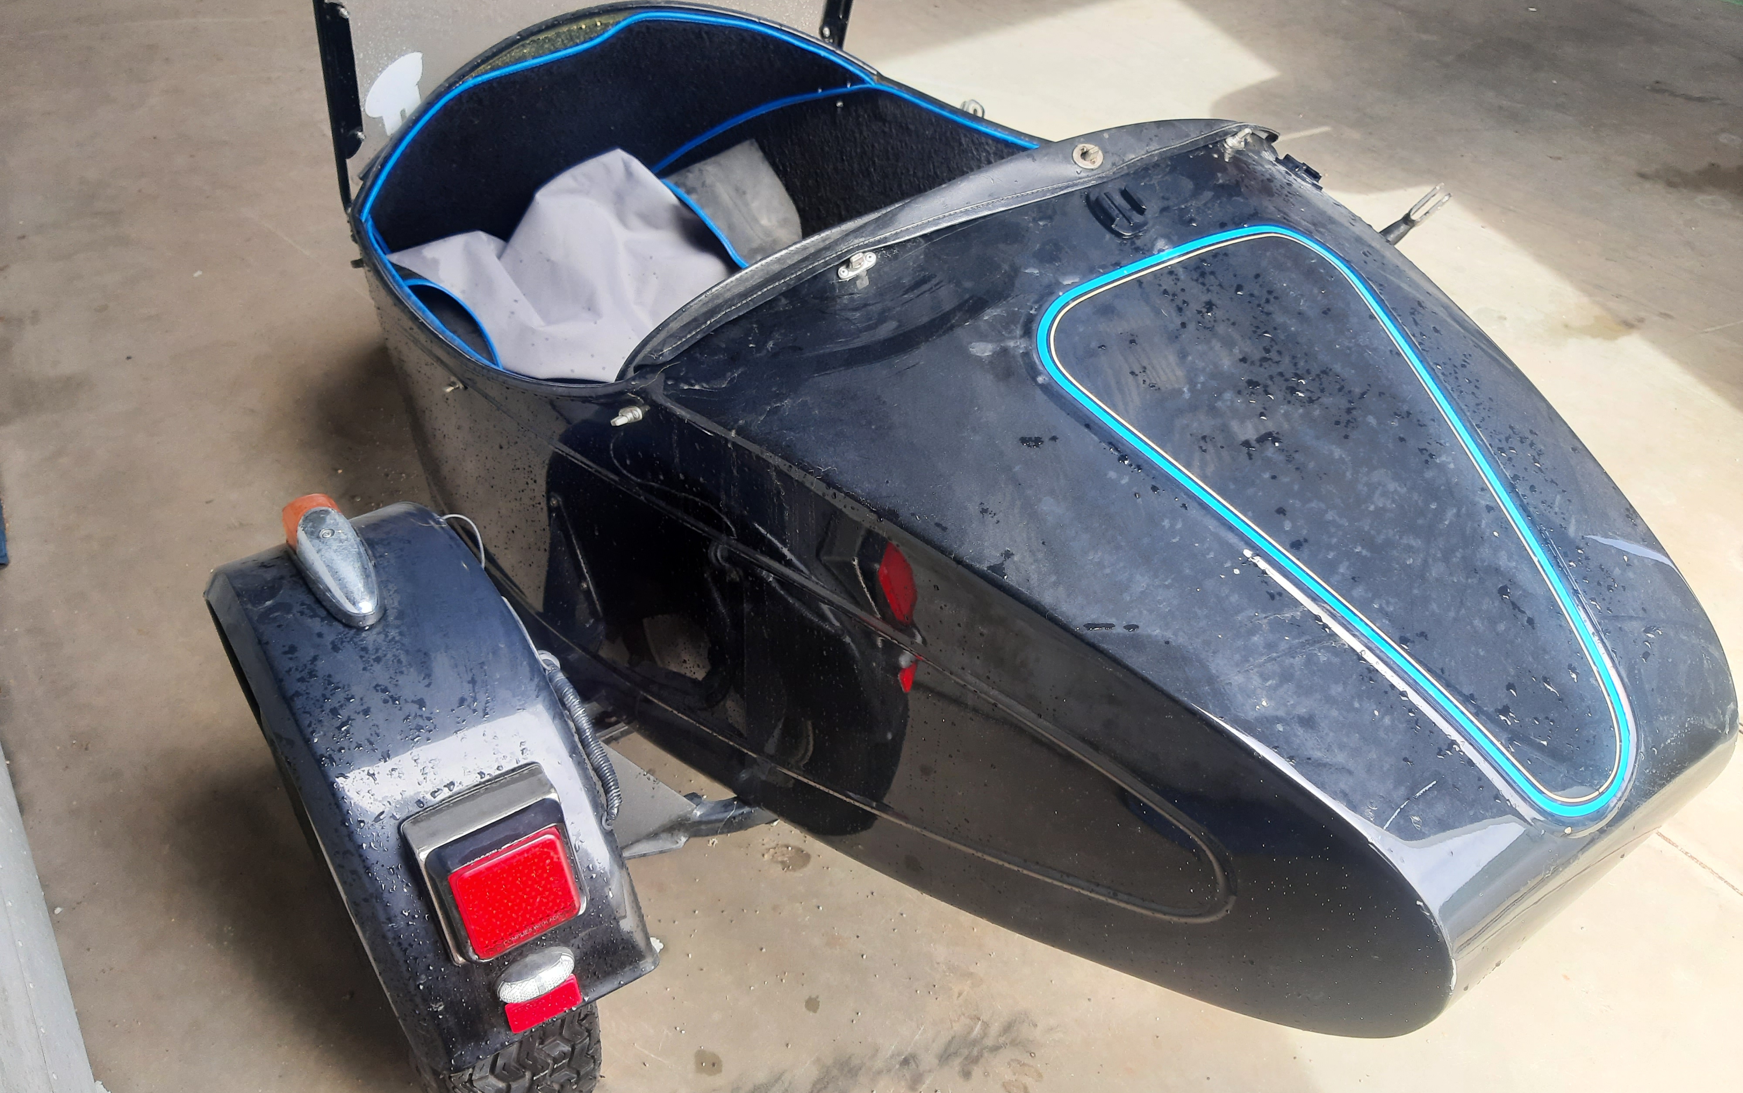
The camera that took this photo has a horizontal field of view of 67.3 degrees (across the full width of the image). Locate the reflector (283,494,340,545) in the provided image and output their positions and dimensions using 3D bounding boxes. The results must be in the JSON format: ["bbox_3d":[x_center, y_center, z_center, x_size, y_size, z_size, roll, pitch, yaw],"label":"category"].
[{"bbox_3d":[-0.603,-0.024,1.411,0.065,0.052,0.040,-24,36,-25],"label":"reflector"}]

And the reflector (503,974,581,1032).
[{"bbox_3d":[-0.304,0.425,1.215,0.066,0.033,0.009,-24,24,-25],"label":"reflector"}]

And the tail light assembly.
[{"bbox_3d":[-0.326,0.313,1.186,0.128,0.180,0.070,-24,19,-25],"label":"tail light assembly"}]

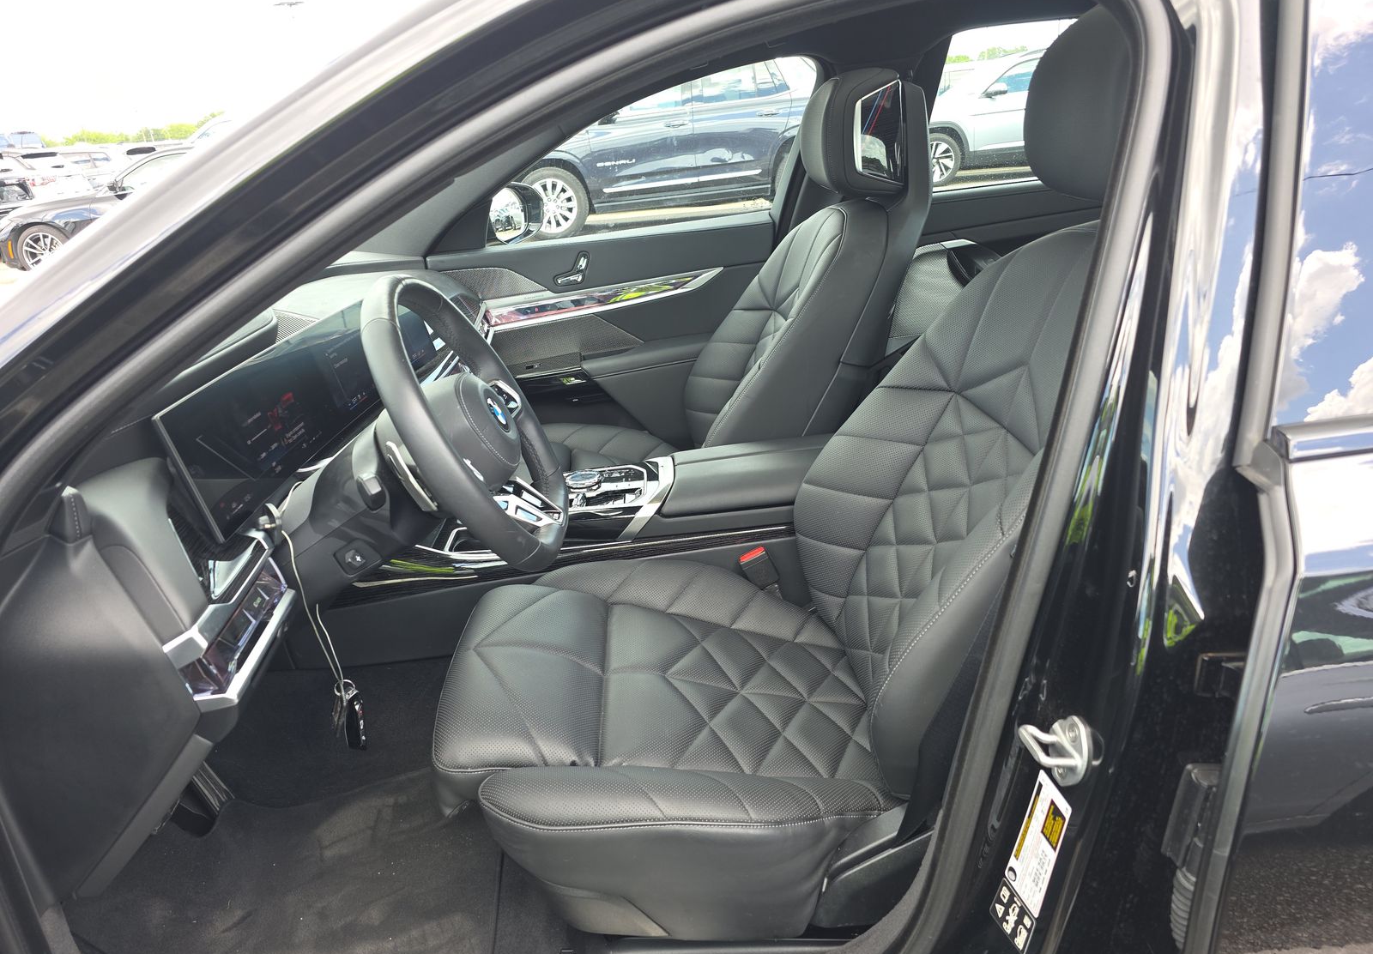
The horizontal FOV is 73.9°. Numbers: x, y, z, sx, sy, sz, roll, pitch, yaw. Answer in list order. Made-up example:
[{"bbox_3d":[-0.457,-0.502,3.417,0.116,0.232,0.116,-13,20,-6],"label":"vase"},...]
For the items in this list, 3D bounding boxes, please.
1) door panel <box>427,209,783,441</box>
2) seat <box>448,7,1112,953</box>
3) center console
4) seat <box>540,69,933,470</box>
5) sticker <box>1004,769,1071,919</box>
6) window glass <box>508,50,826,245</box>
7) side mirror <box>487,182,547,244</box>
[{"bbox_3d":[-0.170,-0.272,2.165,0.880,0.580,0.140,-6,21,-1],"label":"door panel"},{"bbox_3d":[0.143,-0.008,1.113,0.970,0.950,0.570,-6,21,-1],"label":"seat"},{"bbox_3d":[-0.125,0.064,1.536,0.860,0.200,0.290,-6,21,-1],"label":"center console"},{"bbox_3d":[-0.045,-0.262,1.821,0.960,0.950,0.570,-6,21,-1],"label":"seat"},{"bbox_3d":[0.282,0.295,0.732,0.004,0.108,0.042,2,22,-16],"label":"sticker"},{"bbox_3d":[-0.082,-0.741,2.099,0.770,0.400,0.030,-5,44,0],"label":"window glass"},{"bbox_3d":[-0.436,-0.659,2.287,0.140,0.165,0.230,0,22,13],"label":"side mirror"}]

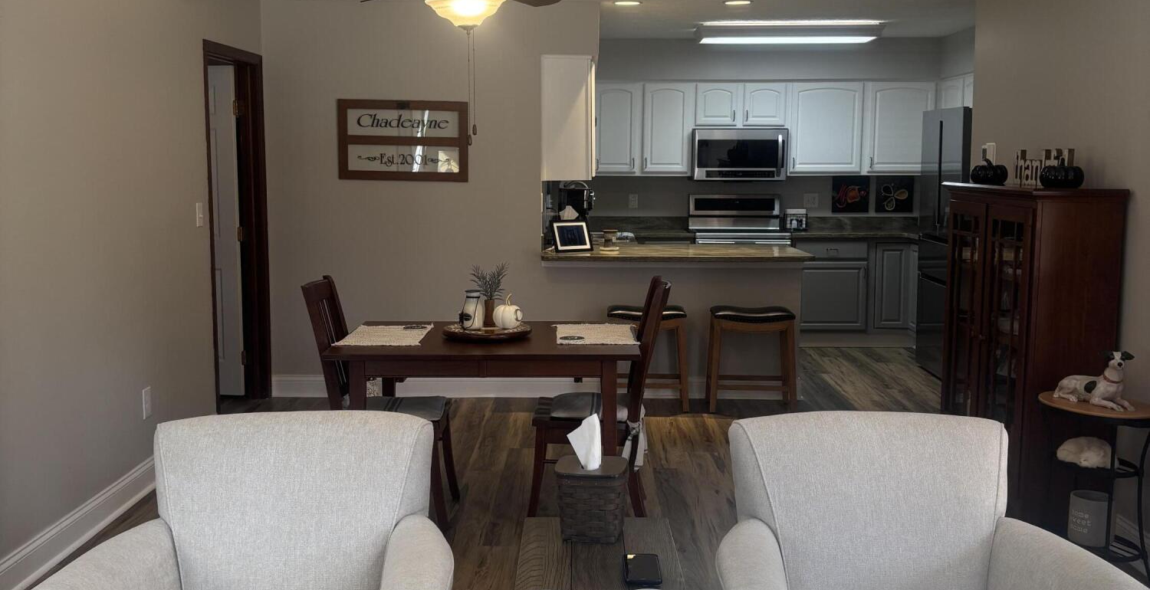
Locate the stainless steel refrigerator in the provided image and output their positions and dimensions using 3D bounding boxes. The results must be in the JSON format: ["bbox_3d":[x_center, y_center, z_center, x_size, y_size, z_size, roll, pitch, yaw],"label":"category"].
[{"bbox_3d":[2.843,-0.344,7.885,0.740,1.800,0.910,0,7,1],"label":"stainless steel refrigerator"}]

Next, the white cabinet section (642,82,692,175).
[{"bbox_3d":[0.757,-1.370,9.518,0.418,0.759,0.330,0,7,1],"label":"white cabinet section"}]

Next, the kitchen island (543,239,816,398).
[{"bbox_3d":[0.629,0.178,7.334,1.630,0.920,1.000,0,7,1],"label":"kitchen island"}]

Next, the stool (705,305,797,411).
[{"bbox_3d":[1.059,0.371,6.937,0.520,0.630,0.340,0,7,1],"label":"stool"}]

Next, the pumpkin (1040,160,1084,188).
[{"bbox_3d":[1.953,-0.483,4.625,0.180,0.117,0.180,0,7,1],"label":"pumpkin"}]

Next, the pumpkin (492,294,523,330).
[{"bbox_3d":[-0.282,0.073,4.838,0.130,0.148,0.130,0,7,1],"label":"pumpkin"}]

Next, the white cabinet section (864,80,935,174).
[{"bbox_3d":[2.624,-1.365,9.482,0.588,0.756,0.330,0,7,1],"label":"white cabinet section"}]

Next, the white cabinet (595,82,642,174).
[{"bbox_3d":[0.347,-1.345,9.323,0.380,0.765,0.320,0,7,1],"label":"white cabinet"}]

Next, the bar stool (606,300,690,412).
[{"bbox_3d":[0.434,0.367,6.877,0.490,0.625,0.320,0,7,1],"label":"bar stool"}]

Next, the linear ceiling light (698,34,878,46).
[{"bbox_3d":[1.528,-1.870,8.272,1.250,0.100,0.470,0,7,1],"label":"linear ceiling light"}]

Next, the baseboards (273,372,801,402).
[{"bbox_3d":[-0.245,0.584,7.174,3.292,0.152,0.020,0,7,1],"label":"baseboards"}]

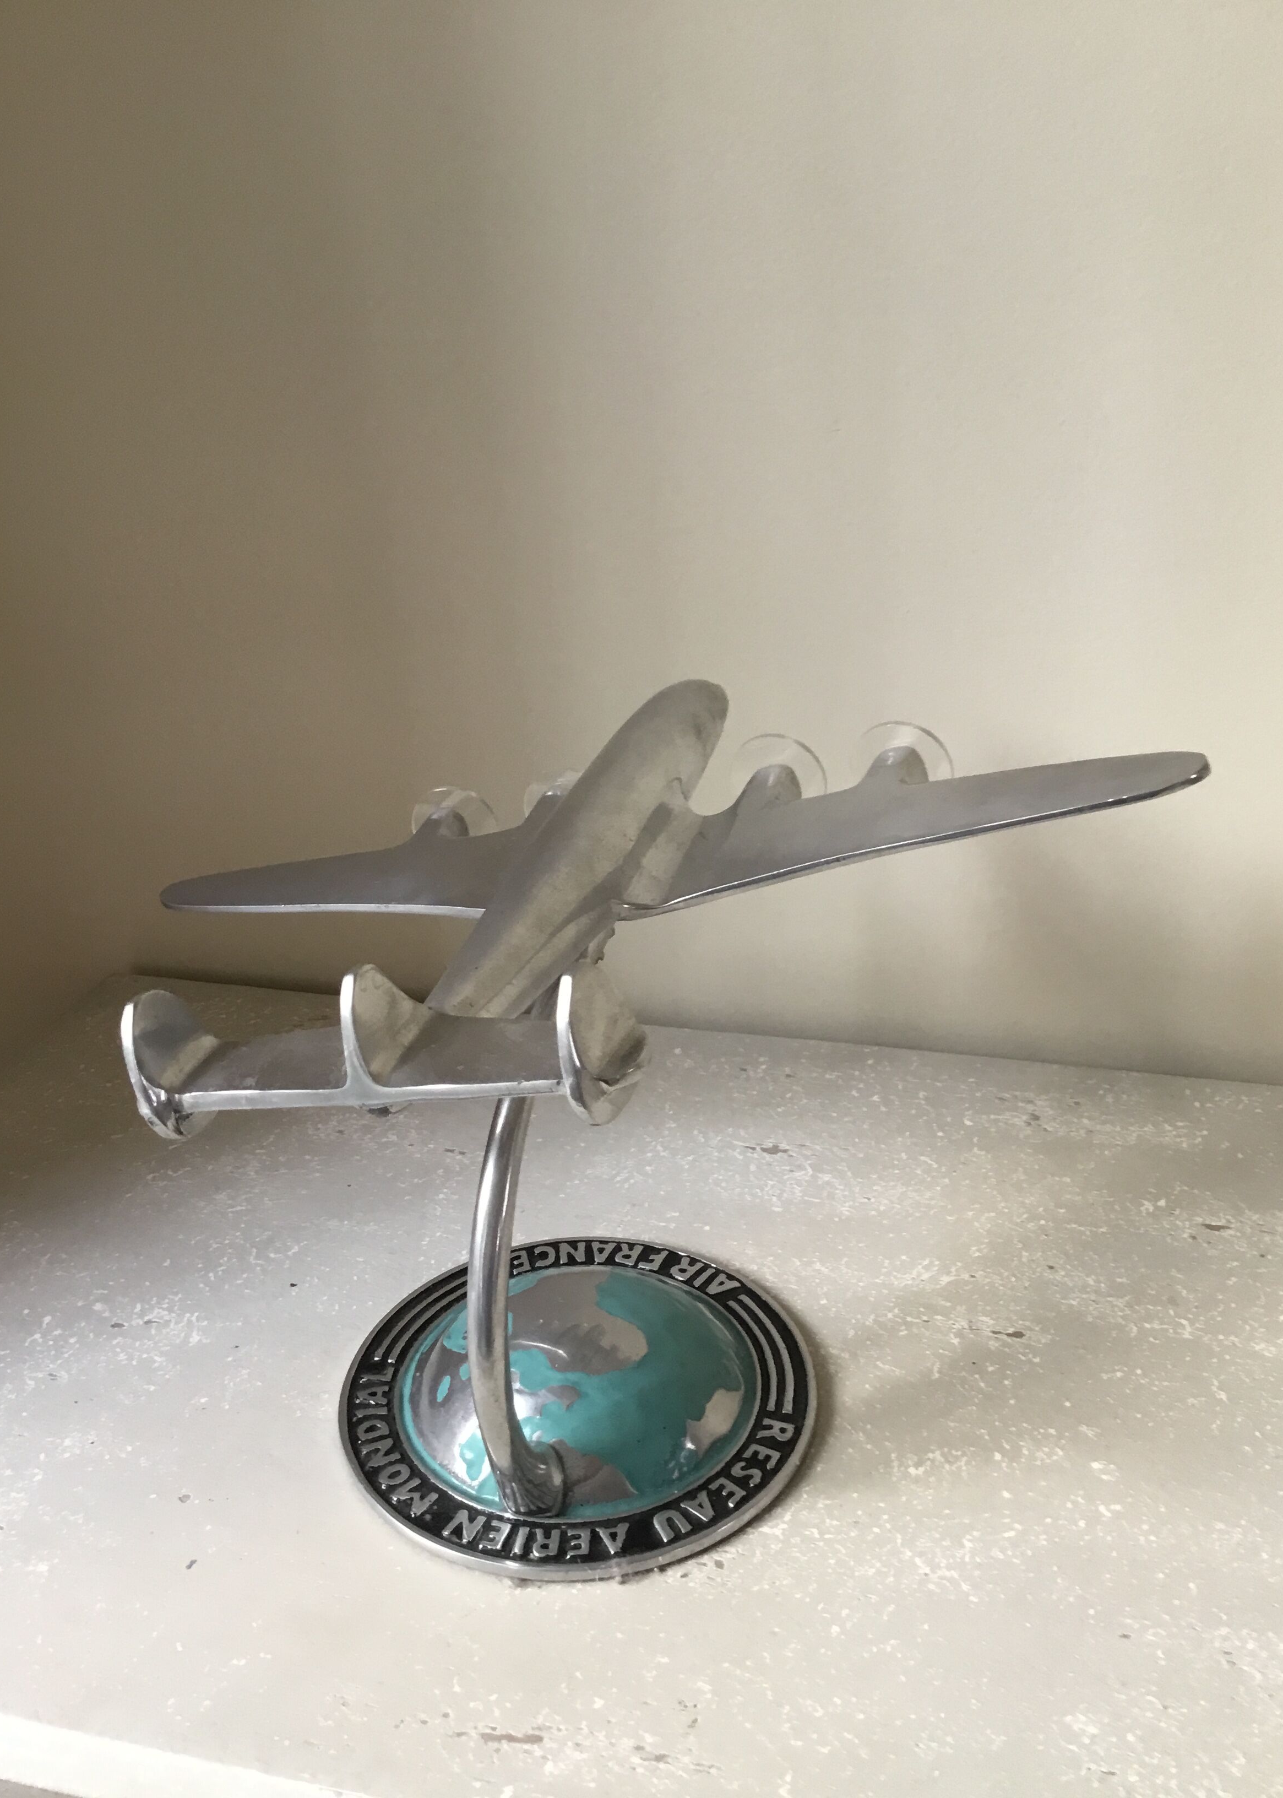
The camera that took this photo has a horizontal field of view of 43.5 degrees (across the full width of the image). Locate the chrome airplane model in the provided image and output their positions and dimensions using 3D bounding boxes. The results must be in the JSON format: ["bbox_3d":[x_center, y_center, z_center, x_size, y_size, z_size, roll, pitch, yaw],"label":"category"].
[{"bbox_3d":[-0.017,0.037,0.527,0.361,0.207,0.285,8,26,20],"label":"chrome airplane model"}]

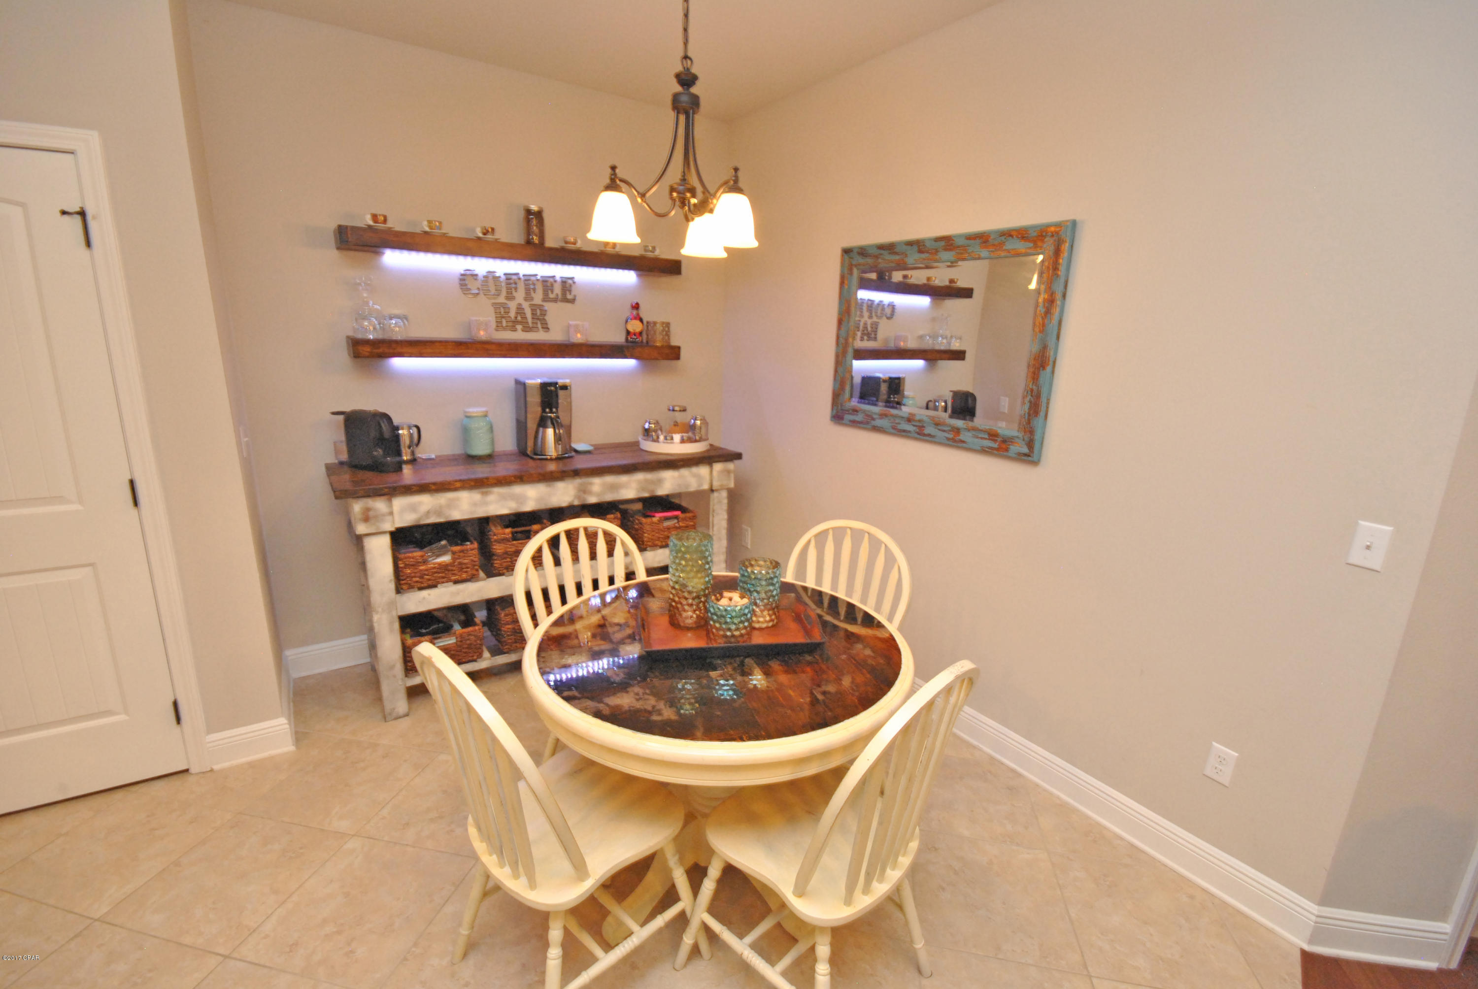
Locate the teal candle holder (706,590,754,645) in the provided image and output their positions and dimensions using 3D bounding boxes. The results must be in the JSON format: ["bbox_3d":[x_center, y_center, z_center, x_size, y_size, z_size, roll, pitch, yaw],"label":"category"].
[{"bbox_3d":[-0.024,0.344,1.700,0.121,0.117,0.121,2,13,0],"label":"teal candle holder"}]

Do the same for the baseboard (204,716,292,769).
[{"bbox_3d":[-1.825,0.925,2.310,0.244,0.140,0.025,-8,17,-34],"label":"baseboard"}]

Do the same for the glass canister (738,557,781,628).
[{"bbox_3d":[0.062,0.290,1.815,0.119,0.173,0.119,2,13,0],"label":"glass canister"}]

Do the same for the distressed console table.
[{"bbox_3d":[-0.903,0.318,3.103,1.840,1.005,0.546,-8,17,-36],"label":"distressed console table"}]

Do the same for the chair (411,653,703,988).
[{"bbox_3d":[-0.425,0.741,1.456,0.478,1.007,0.578,14,18,39],"label":"chair"}]

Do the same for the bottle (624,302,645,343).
[{"bbox_3d":[-0.561,-0.925,3.329,0.094,0.212,0.092,-8,17,-36],"label":"bottle"}]

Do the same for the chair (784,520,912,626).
[{"bbox_3d":[0.226,0.604,2.135,0.540,0.970,0.500,-10,18,-40],"label":"chair"}]

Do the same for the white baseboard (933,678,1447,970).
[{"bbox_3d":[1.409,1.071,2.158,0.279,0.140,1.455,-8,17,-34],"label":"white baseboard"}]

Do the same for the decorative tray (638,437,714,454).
[{"bbox_3d":[-0.351,-0.281,3.372,0.386,0.046,0.386,2,14,0],"label":"decorative tray"}]

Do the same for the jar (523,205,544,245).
[{"bbox_3d":[-0.972,-1.267,2.924,0.094,0.188,0.094,2,13,0],"label":"jar"}]

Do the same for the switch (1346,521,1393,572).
[{"bbox_3d":[1.562,0.129,1.528,0.010,0.116,0.070,-8,17,-34],"label":"switch"}]

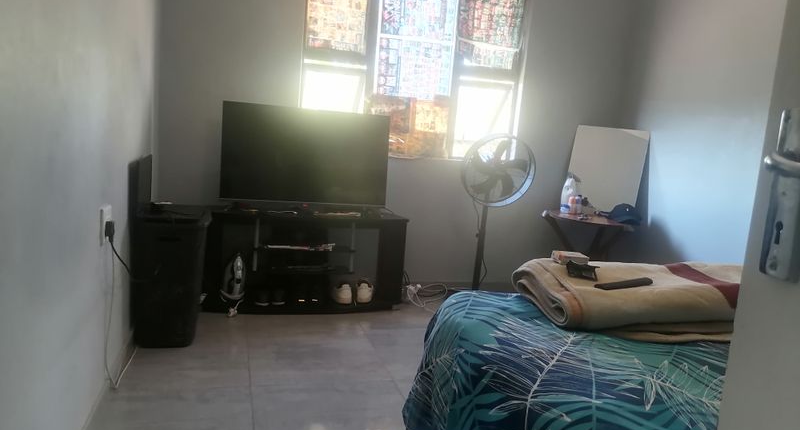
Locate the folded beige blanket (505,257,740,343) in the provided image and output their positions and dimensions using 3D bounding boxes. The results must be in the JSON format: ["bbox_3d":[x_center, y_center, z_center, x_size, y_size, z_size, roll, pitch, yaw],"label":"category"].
[{"bbox_3d":[0.793,0.225,1.762,0.900,0.095,0.440,4,9,-7],"label":"folded beige blanket"}]

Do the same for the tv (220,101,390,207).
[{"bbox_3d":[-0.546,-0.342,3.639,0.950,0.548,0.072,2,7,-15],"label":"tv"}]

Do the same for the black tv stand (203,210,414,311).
[{"bbox_3d":[-0.556,0.259,3.622,1.169,0.530,0.420,2,7,-15],"label":"black tv stand"}]

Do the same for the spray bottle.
[{"bbox_3d":[1.128,-0.143,4.082,0.118,0.253,0.072,8,8,25],"label":"spray bottle"}]

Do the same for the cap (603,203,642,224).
[{"bbox_3d":[1.378,-0.018,3.812,0.174,0.111,0.246,5,7,6],"label":"cap"}]

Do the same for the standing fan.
[{"bbox_3d":[0.548,0.041,3.825,0.461,1.076,0.410,2,7,-15],"label":"standing fan"}]

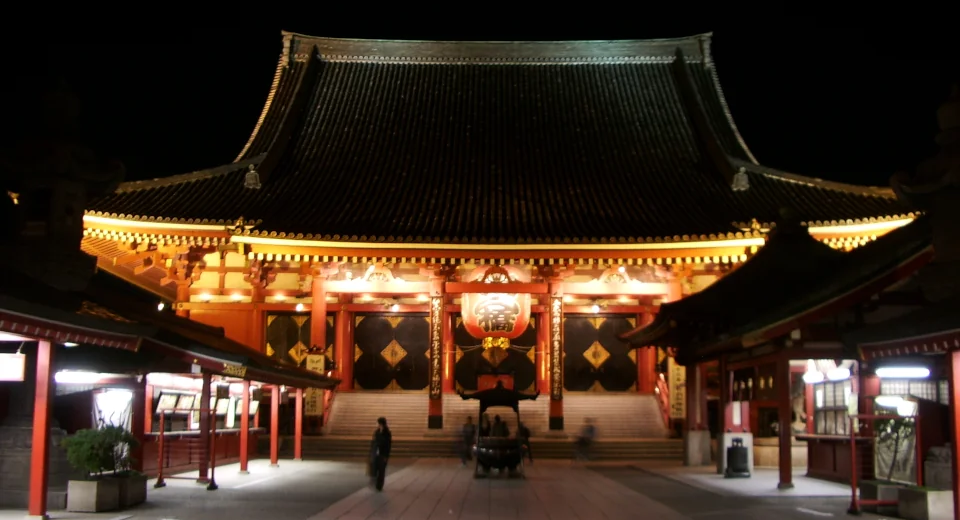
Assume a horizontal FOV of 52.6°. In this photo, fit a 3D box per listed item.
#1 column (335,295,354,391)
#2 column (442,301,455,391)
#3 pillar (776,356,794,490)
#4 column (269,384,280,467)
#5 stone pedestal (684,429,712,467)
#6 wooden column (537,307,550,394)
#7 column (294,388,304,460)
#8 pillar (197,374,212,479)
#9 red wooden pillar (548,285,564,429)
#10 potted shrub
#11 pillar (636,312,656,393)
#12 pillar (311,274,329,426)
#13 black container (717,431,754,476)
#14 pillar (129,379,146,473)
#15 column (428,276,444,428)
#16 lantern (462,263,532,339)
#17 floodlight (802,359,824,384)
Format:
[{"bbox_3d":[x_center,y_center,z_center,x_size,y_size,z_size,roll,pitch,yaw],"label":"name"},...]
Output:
[{"bbox_3d":[-7.374,4.480,53.029,0.800,5.350,0.800,0,-9,1],"label":"column"},{"bbox_3d":[-1.722,4.645,51.740,0.720,5.002,0.720,0,-8,1],"label":"column"},{"bbox_3d":[7.780,4.090,24.733,0.360,3.357,0.360,0,-8,1],"label":"pillar"},{"bbox_3d":[-7.101,5.703,33.570,0.320,2.770,0.320,0,-8,1],"label":"column"},{"bbox_3d":[8.209,7.073,36.549,0.840,1.262,0.820,0,-8,1],"label":"stone pedestal"},{"bbox_3d":[3.435,4.640,51.685,0.720,4.998,0.720,0,-8,1],"label":"wooden column"},{"bbox_3d":[-6.890,6.204,36.855,0.190,2.700,0.190,0,-9,1],"label":"column"},{"bbox_3d":[-7.157,4.336,25.307,0.200,2.780,0.200,0,-9,1],"label":"pillar"},{"bbox_3d":[3.500,4.280,44.241,0.580,6.880,0.580,0,-9,1],"label":"red wooden pillar"},{"bbox_3d":[-7.341,3.983,18.796,0.950,1.515,2.200,0,-8,1],"label":"potted shrub"},{"bbox_3d":[9.063,4.617,52.838,0.800,5.200,0.800,0,-9,1],"label":"pillar"},{"bbox_3d":[-7.057,3.941,42.491,0.630,6.769,0.630,0,-8,1],"label":"pillar"},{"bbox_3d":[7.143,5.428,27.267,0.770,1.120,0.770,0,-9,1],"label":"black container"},{"bbox_3d":[-9.024,4.392,25.723,0.220,2.780,0.220,0,-9,1],"label":"pillar"},{"bbox_3d":[-1.994,4.230,44.306,0.580,6.920,0.580,0,-9,1],"label":"column"},{"bbox_3d":[0.836,2.241,49.147,3.500,4.250,3.500,0,-9,1],"label":"lantern"},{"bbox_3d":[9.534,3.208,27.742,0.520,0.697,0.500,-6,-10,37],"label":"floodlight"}]

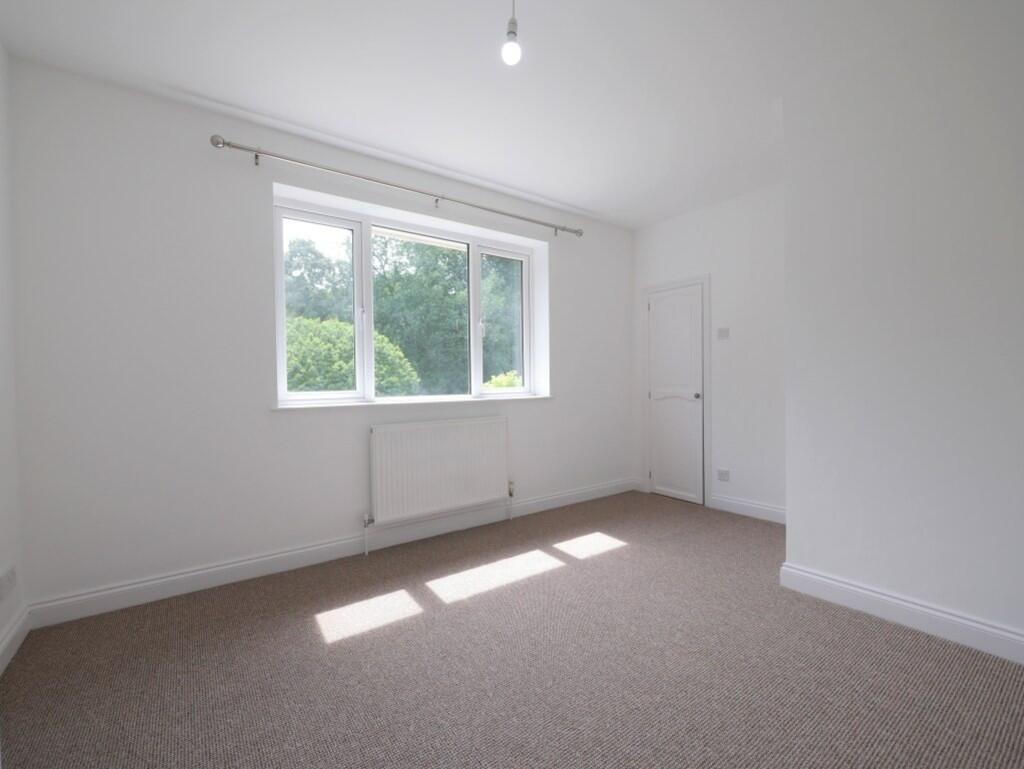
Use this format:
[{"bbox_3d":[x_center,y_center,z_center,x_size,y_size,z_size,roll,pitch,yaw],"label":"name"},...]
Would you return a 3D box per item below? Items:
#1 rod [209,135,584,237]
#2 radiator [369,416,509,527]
[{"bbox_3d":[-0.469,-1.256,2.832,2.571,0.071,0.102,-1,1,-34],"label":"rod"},{"bbox_3d":[-0.464,0.556,2.876,0.991,0.619,0.085,-1,1,-34],"label":"radiator"}]

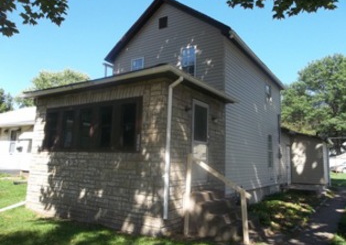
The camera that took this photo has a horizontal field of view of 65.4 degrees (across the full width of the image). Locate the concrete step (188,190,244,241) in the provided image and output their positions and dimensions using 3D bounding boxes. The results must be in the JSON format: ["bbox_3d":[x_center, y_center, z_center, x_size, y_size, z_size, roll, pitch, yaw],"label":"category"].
[{"bbox_3d":[1.097,2.032,6.185,1.320,0.810,0.950,-3,-9,33],"label":"concrete step"}]

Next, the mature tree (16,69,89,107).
[{"bbox_3d":[-13.723,-0.687,31.276,9.200,11.300,9.200,-3,-9,33],"label":"mature tree"}]

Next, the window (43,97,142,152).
[{"bbox_3d":[-2.209,0.167,7.053,3.720,1.250,0.130,-3,-9,33],"label":"window"}]

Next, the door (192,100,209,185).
[{"bbox_3d":[0.716,0.510,6.969,0.080,2.070,0.910,-3,-9,33],"label":"door"}]

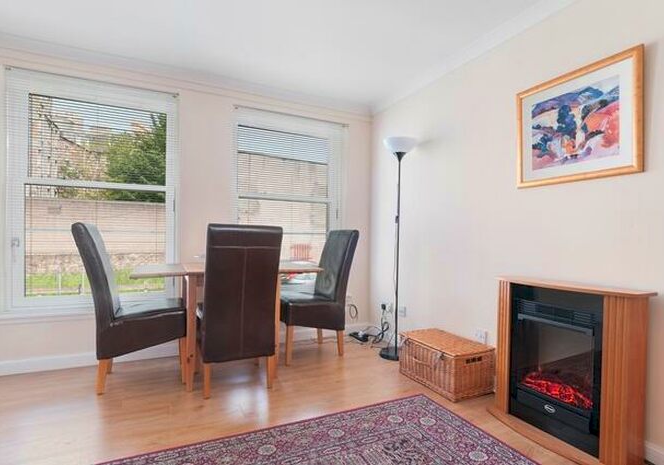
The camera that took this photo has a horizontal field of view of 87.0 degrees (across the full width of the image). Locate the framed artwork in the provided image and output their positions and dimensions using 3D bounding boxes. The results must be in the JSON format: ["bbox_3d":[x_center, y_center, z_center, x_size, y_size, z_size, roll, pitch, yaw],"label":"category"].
[{"bbox_3d":[1.256,-0.546,1.835,0.030,0.570,0.615,1,-1,-26],"label":"framed artwork"}]

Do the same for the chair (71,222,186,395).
[{"bbox_3d":[-1.349,0.478,2.392,0.630,1.050,0.450,1,-1,-23],"label":"chair"}]

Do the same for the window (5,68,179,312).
[{"bbox_3d":[-1.757,-0.282,2.645,1.080,1.660,0.100,1,-1,-26],"label":"window"}]

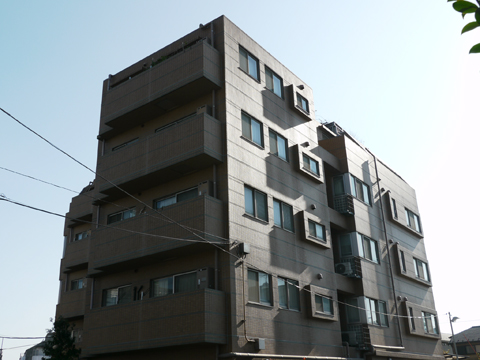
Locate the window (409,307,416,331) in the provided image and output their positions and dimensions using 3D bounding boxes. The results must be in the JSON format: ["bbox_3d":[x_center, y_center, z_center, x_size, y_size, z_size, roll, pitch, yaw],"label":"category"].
[{"bbox_3d":[8.472,6.875,26.089,0.120,1.061,0.361,-18,-27,33],"label":"window"}]

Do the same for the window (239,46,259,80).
[{"bbox_3d":[0.334,-4.524,20.502,0.120,1.062,1.363,-18,-27,33],"label":"window"}]

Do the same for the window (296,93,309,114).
[{"bbox_3d":[2.724,-3.372,23.137,0.120,0.695,0.990,-18,-27,33],"label":"window"}]

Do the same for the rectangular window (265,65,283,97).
[{"bbox_3d":[1.392,-4.024,21.805,0.120,1.062,1.331,-18,-27,33],"label":"rectangular window"}]

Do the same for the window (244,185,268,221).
[{"bbox_3d":[0.530,0.813,18.293,0.120,1.062,1.363,-18,-27,33],"label":"window"}]

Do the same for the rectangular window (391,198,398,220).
[{"bbox_3d":[8.275,1.537,28.298,0.120,1.061,0.361,-18,-27,33],"label":"rectangular window"}]

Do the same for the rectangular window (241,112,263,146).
[{"bbox_3d":[0.432,-1.855,19.397,0.120,1.062,1.363,-18,-27,33],"label":"rectangular window"}]

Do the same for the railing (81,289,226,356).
[{"bbox_3d":[-2.896,4.660,16.753,5.568,1.489,0.951,-18,-27,33],"label":"railing"}]

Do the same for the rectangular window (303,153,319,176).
[{"bbox_3d":[2.964,-0.630,22.205,0.120,0.706,1.344,-18,-27,33],"label":"rectangular window"}]

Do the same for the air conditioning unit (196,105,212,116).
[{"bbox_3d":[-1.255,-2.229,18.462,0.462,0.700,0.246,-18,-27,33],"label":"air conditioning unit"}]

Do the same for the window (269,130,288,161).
[{"bbox_3d":[1.490,-1.355,20.701,0.120,1.062,1.331,-18,-27,33],"label":"window"}]

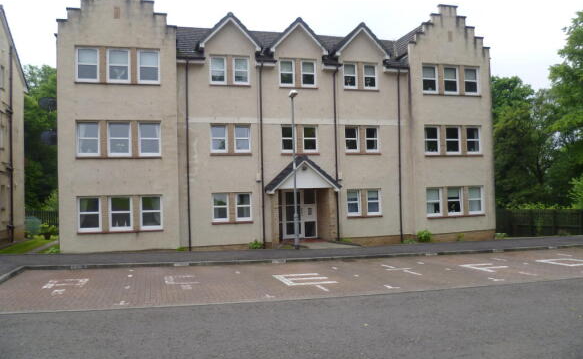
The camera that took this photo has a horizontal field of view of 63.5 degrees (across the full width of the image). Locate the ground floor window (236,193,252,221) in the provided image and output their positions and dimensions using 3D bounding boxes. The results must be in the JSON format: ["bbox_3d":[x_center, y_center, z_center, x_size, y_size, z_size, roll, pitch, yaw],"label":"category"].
[{"bbox_3d":[-1.865,1.078,18.418,0.670,1.080,0.140,-1,-1,-16],"label":"ground floor window"}]

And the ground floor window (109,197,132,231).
[{"bbox_3d":[-6.232,1.255,17.305,0.790,1.240,0.120,-1,-1,-16],"label":"ground floor window"}]

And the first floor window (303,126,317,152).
[{"bbox_3d":[0.794,-1.680,19.732,0.670,1.120,0.120,-1,-1,-16],"label":"first floor window"}]

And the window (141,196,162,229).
[{"bbox_3d":[-5.201,1.242,17.592,0.790,1.240,0.120,-1,-1,-16],"label":"window"}]

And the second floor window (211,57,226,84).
[{"bbox_3d":[-2.912,-4.296,18.595,0.657,1.083,0.120,-1,-1,-15],"label":"second floor window"}]

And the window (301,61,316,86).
[{"bbox_3d":[0.728,-4.439,19.780,0.670,1.120,0.120,-1,-1,-16],"label":"window"}]

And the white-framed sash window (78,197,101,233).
[{"bbox_3d":[-7.207,1.254,16.865,0.800,1.232,0.120,-1,-1,-15],"label":"white-framed sash window"}]

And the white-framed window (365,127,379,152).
[{"bbox_3d":[3.397,-1.671,19.687,0.601,1.076,0.120,-1,-1,-15],"label":"white-framed window"}]

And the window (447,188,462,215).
[{"bbox_3d":[7.245,0.975,20.926,0.800,1.232,0.120,-1,-1,-15],"label":"window"}]

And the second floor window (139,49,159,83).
[{"bbox_3d":[-5.300,-4.183,17.502,0.800,1.232,0.120,-1,-1,-15],"label":"second floor window"}]

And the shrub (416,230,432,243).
[{"bbox_3d":[5.490,2.342,19.462,0.557,0.490,0.526,-1,-1,-15],"label":"shrub"}]

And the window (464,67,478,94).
[{"bbox_3d":[7.961,-4.326,20.743,0.762,1.215,0.120,-1,-1,-15],"label":"window"}]

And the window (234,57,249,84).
[{"bbox_3d":[-2.024,-4.313,18.830,0.657,1.083,0.120,-1,-1,-15],"label":"window"}]

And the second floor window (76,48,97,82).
[{"bbox_3d":[-7.190,-4.022,16.617,0.820,1.210,0.140,-1,-1,-16],"label":"second floor window"}]

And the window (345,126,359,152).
[{"bbox_3d":[2.562,-1.655,19.459,0.601,1.076,0.120,-1,-1,-15],"label":"window"}]

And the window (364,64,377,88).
[{"bbox_3d":[3.348,-4.348,20.054,0.670,1.080,0.140,-1,-1,-16],"label":"window"}]

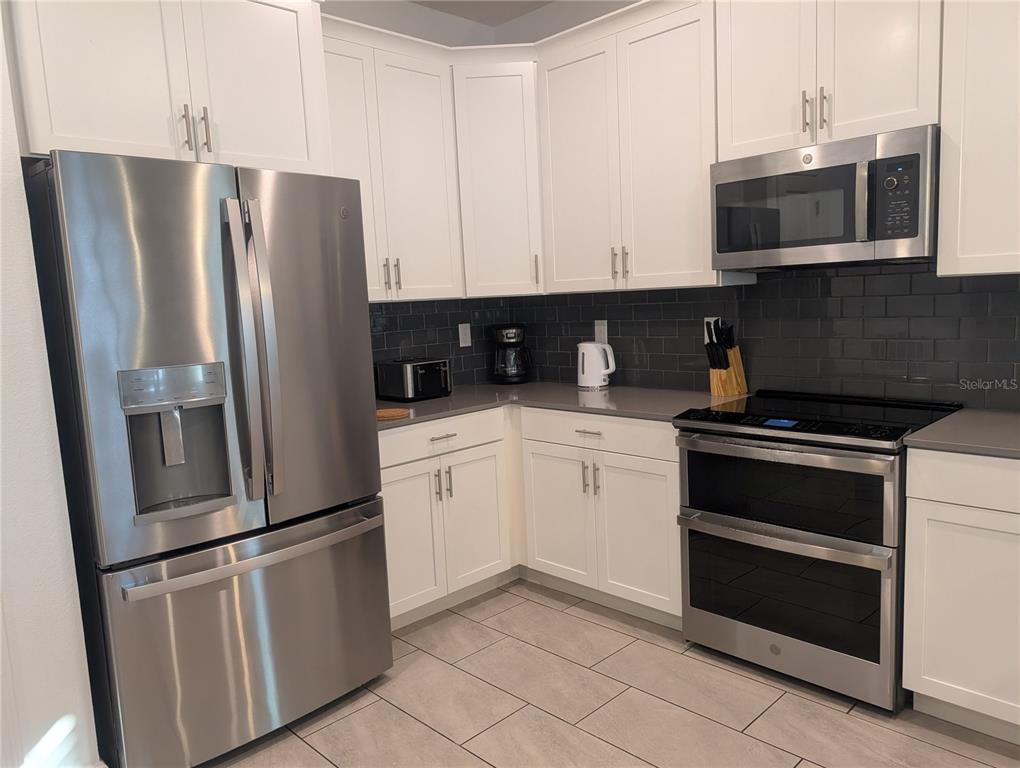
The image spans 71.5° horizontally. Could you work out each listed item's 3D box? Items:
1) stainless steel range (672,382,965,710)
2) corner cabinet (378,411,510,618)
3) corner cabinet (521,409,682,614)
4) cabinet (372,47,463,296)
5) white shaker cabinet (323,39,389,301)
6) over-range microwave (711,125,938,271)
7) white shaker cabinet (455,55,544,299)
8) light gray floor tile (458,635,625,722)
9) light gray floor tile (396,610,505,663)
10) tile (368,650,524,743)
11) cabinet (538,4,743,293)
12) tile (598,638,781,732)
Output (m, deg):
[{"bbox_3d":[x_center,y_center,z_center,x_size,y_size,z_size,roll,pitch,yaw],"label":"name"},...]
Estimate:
[{"bbox_3d":[1.150,0.550,2.677,0.718,0.907,0.760,-9,9,-44],"label":"stainless steel range"},{"bbox_3d":[-0.501,0.535,3.336,0.800,0.795,0.605,-9,9,-44],"label":"corner cabinet"},{"bbox_3d":[0.583,0.471,3.215,0.628,0.761,0.832,-9,9,-44],"label":"corner cabinet"},{"bbox_3d":[-0.517,-0.940,3.365,0.423,1.081,0.323,-9,9,-44],"label":"cabinet"},{"bbox_3d":[-0.817,-0.894,3.074,0.420,1.081,0.323,-9,9,-44],"label":"white shaker cabinet"},{"bbox_3d":[1.195,-0.646,2.640,0.430,0.411,0.759,-9,9,-44],"label":"over-range microwave"},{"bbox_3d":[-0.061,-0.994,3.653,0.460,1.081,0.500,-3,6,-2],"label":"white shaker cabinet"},{"bbox_3d":[0.103,1.082,2.623,0.305,0.010,0.610,-9,9,-44],"label":"light gray floor tile"},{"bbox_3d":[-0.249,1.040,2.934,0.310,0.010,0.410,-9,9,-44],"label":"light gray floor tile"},{"bbox_3d":[-0.252,1.089,2.497,0.310,0.010,0.603,-9,9,-44],"label":"tile"},{"bbox_3d":[0.592,-0.973,3.195,0.323,1.081,0.924,-9,9,-44],"label":"cabinet"},{"bbox_3d":[0.622,1.068,2.536,0.305,0.010,0.609,-9,9,-44],"label":"tile"}]

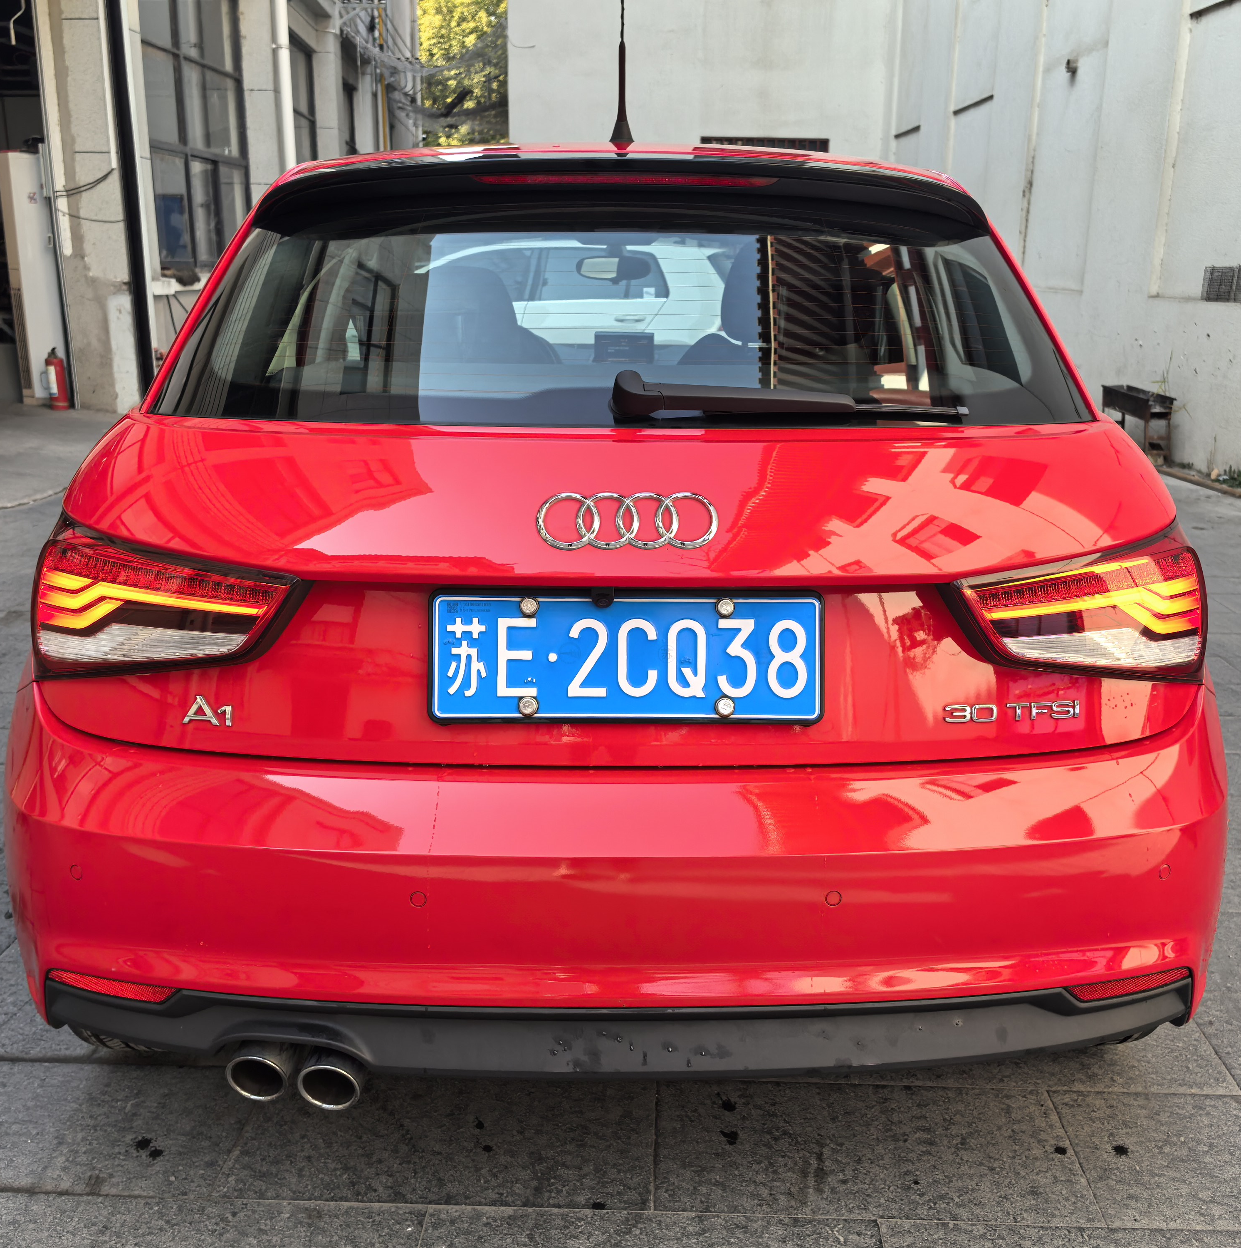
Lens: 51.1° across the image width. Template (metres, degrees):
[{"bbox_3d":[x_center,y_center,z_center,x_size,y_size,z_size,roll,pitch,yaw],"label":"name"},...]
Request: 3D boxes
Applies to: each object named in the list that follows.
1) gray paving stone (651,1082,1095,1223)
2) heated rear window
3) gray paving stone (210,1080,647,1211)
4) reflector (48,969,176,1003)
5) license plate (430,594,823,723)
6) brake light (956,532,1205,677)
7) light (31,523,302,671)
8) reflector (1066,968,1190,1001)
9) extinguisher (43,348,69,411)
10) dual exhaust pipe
[{"bbox_3d":[0.354,0.778,1.888,0.600,0.040,0.300,1,15,2],"label":"gray paving stone"},{"bbox_3d":[0.002,-0.385,1.632,1.140,0.090,0.400,0,60,0],"label":"heated rear window"},{"bbox_3d":[-0.254,0.768,1.910,0.603,0.040,0.294,1,15,2],"label":"gray paving stone"},{"bbox_3d":[-0.642,0.456,1.637,0.200,0.040,0.036,5,16,17],"label":"reflector"},{"bbox_3d":[0.007,0.038,1.477,0.450,0.150,0.015,0,1,0],"label":"license plate"},{"bbox_3d":[0.585,0.001,1.637,0.400,0.175,0.170,-5,16,-20],"label":"brake light"},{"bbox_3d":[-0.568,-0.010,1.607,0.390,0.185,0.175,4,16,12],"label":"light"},{"bbox_3d":[0.642,0.455,1.637,0.200,0.040,0.036,-4,16,-17],"label":"reflector"},{"bbox_3d":[-4.592,-2.001,10.524,0.155,0.510,0.165,6,16,19],"label":"extinguisher"},{"bbox_3d":[-0.394,0.528,1.620,0.160,0.085,0.140,0,15,0],"label":"dual exhaust pipe"}]

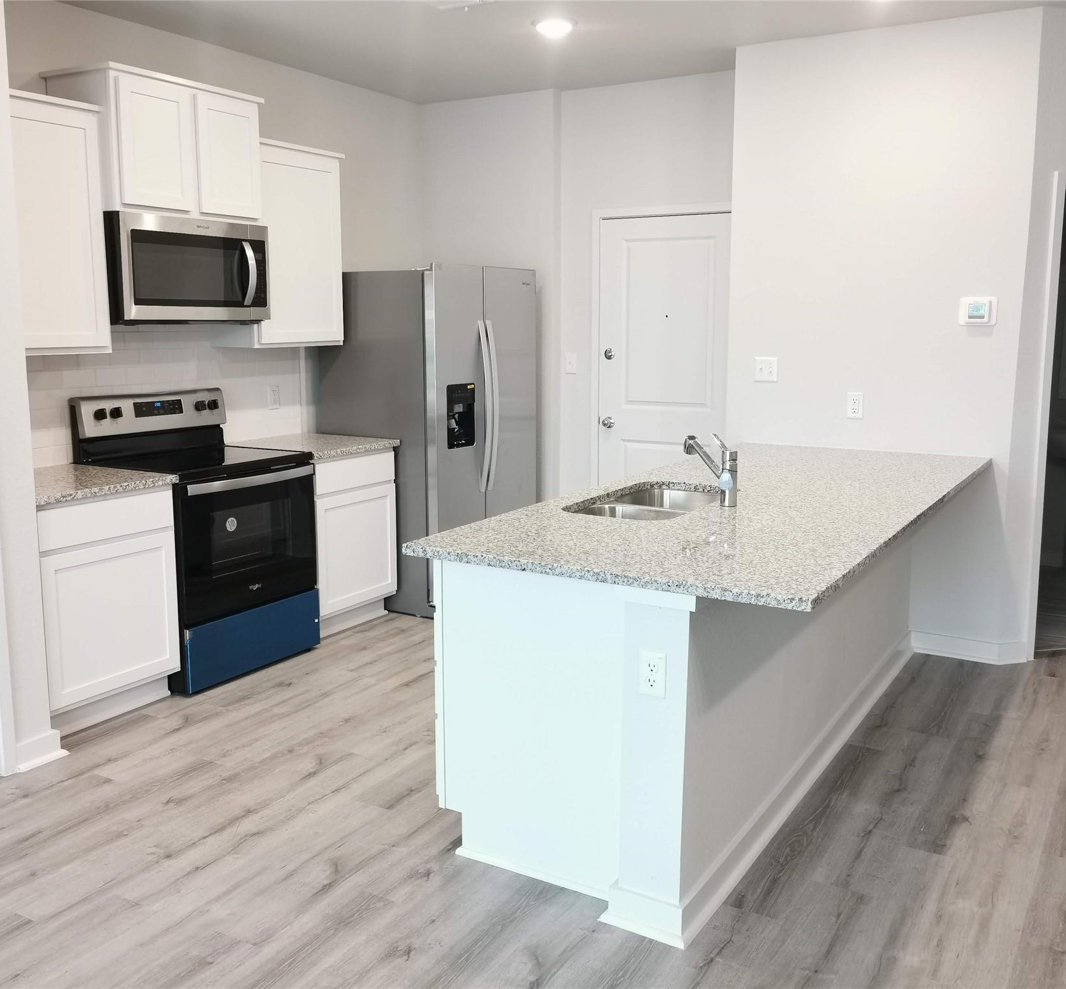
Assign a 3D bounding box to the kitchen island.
[{"bbox_3d":[0.815,0.438,3.797,1.103,0.911,2.749,6,11,30],"label":"kitchen island"}]

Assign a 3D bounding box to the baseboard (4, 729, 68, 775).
[{"bbox_3d":[-1.682,0.870,3.626,0.030,0.096,0.213,6,11,30],"label":"baseboard"}]

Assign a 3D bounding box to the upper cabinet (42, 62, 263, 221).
[{"bbox_3d":[-1.556,-1.423,4.475,0.415,0.545,0.801,6,11,30],"label":"upper cabinet"}]

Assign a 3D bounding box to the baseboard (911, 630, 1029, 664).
[{"bbox_3d":[1.961,0.690,4.792,0.452,0.090,0.111,6,11,30],"label":"baseboard"}]

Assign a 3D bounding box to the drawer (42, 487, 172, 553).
[{"bbox_3d":[-1.769,0.073,4.037,0.513,0.136,0.574,6,11,30],"label":"drawer"}]

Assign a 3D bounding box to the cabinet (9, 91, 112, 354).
[{"bbox_3d":[-1.928,-0.976,3.917,0.340,0.917,0.613,6,11,30],"label":"cabinet"}]

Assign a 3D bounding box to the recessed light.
[{"bbox_3d":[0.091,-1.965,4.490,0.201,0.032,0.201,0,10,0],"label":"recessed light"}]

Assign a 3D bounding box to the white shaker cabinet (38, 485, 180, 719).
[{"bbox_3d":[-1.809,0.399,4.074,0.628,0.874,0.613,6,11,30],"label":"white shaker cabinet"}]

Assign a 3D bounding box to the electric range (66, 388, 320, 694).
[{"bbox_3d":[-1.415,0.159,4.608,0.683,1.173,0.760,6,11,30],"label":"electric range"}]

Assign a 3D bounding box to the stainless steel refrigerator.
[{"bbox_3d":[-0.552,-0.324,5.796,0.855,1.765,0.911,6,11,30],"label":"stainless steel refrigerator"}]

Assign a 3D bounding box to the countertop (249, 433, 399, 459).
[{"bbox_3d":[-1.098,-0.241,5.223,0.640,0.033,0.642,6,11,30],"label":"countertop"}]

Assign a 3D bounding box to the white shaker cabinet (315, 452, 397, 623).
[{"bbox_3d":[-1.110,0.183,5.289,0.618,0.828,0.615,6,11,30],"label":"white shaker cabinet"}]

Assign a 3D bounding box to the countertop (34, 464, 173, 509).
[{"bbox_3d":[-1.797,-0.047,3.991,0.653,0.032,0.615,6,11,30],"label":"countertop"}]

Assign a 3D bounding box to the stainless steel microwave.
[{"bbox_3d":[-1.542,-0.936,4.505,0.417,0.426,0.768,6,11,30],"label":"stainless steel microwave"}]

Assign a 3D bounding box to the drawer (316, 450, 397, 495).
[{"bbox_3d":[-1.063,-0.119,5.214,0.513,0.136,0.590,6,11,30],"label":"drawer"}]

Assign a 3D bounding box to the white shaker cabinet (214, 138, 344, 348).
[{"bbox_3d":[-1.221,-1.171,5.087,0.340,0.917,0.614,6,11,30],"label":"white shaker cabinet"}]

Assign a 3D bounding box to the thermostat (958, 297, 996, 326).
[{"bbox_3d":[1.898,-0.779,4.551,0.152,0.121,0.028,6,11,30],"label":"thermostat"}]

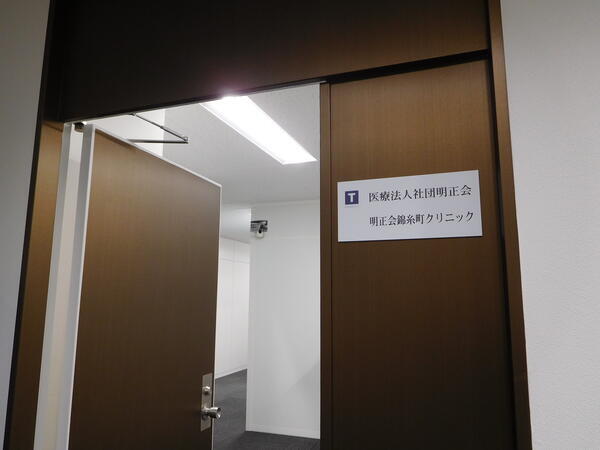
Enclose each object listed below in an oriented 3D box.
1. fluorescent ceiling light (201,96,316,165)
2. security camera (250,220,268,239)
[{"bbox_3d":[-0.221,-0.626,3.013,0.303,0.070,1.290,-3,-10,20],"label":"fluorescent ceiling light"},{"bbox_3d":[-0.476,0.057,5.142,0.164,0.192,0.170,-1,-9,8],"label":"security camera"}]

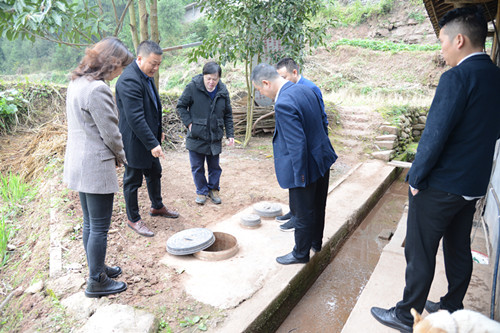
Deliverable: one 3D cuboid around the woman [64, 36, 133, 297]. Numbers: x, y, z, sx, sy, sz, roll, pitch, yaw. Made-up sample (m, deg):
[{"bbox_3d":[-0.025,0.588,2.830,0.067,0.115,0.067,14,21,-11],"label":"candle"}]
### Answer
[{"bbox_3d":[-0.966,0.015,2.110,0.400,1.580,0.480,-8,15,-30],"label":"woman"}]

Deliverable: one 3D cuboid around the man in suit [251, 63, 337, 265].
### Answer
[{"bbox_3d":[0.328,-0.028,2.511,0.620,1.480,0.520,5,14,19],"label":"man in suit"}]

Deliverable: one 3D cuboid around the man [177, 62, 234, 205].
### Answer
[{"bbox_3d":[-0.503,-0.366,3.767,0.620,1.560,0.420,-2,13,-8],"label":"man"}]

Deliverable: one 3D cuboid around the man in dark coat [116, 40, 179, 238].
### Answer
[{"bbox_3d":[-0.948,-0.266,3.081,0.460,1.680,0.540,8,15,31],"label":"man in dark coat"}]

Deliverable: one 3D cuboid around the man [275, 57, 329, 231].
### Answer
[{"bbox_3d":[0.491,-0.212,3.115,0.480,1.560,0.480,-3,14,-12],"label":"man"}]

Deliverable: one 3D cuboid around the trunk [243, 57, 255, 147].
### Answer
[{"bbox_3d":[-0.030,-1.264,6.586,0.240,1.850,0.200,0,13,0],"label":"trunk"}]

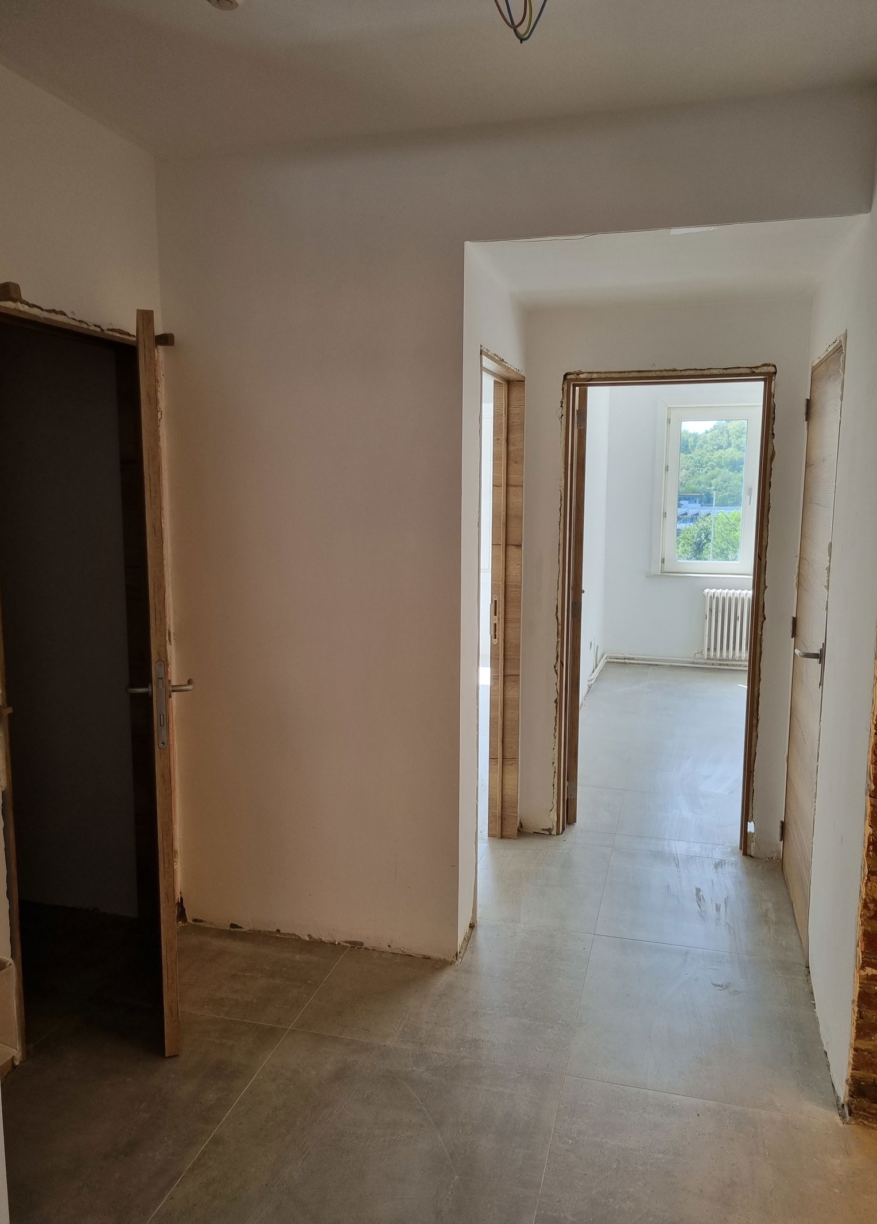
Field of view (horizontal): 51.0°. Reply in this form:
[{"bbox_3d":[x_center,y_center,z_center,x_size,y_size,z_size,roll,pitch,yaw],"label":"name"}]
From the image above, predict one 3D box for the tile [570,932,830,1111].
[{"bbox_3d":[0.785,1.223,2.794,0.700,0.010,0.800,2,8,15],"label":"tile"}]

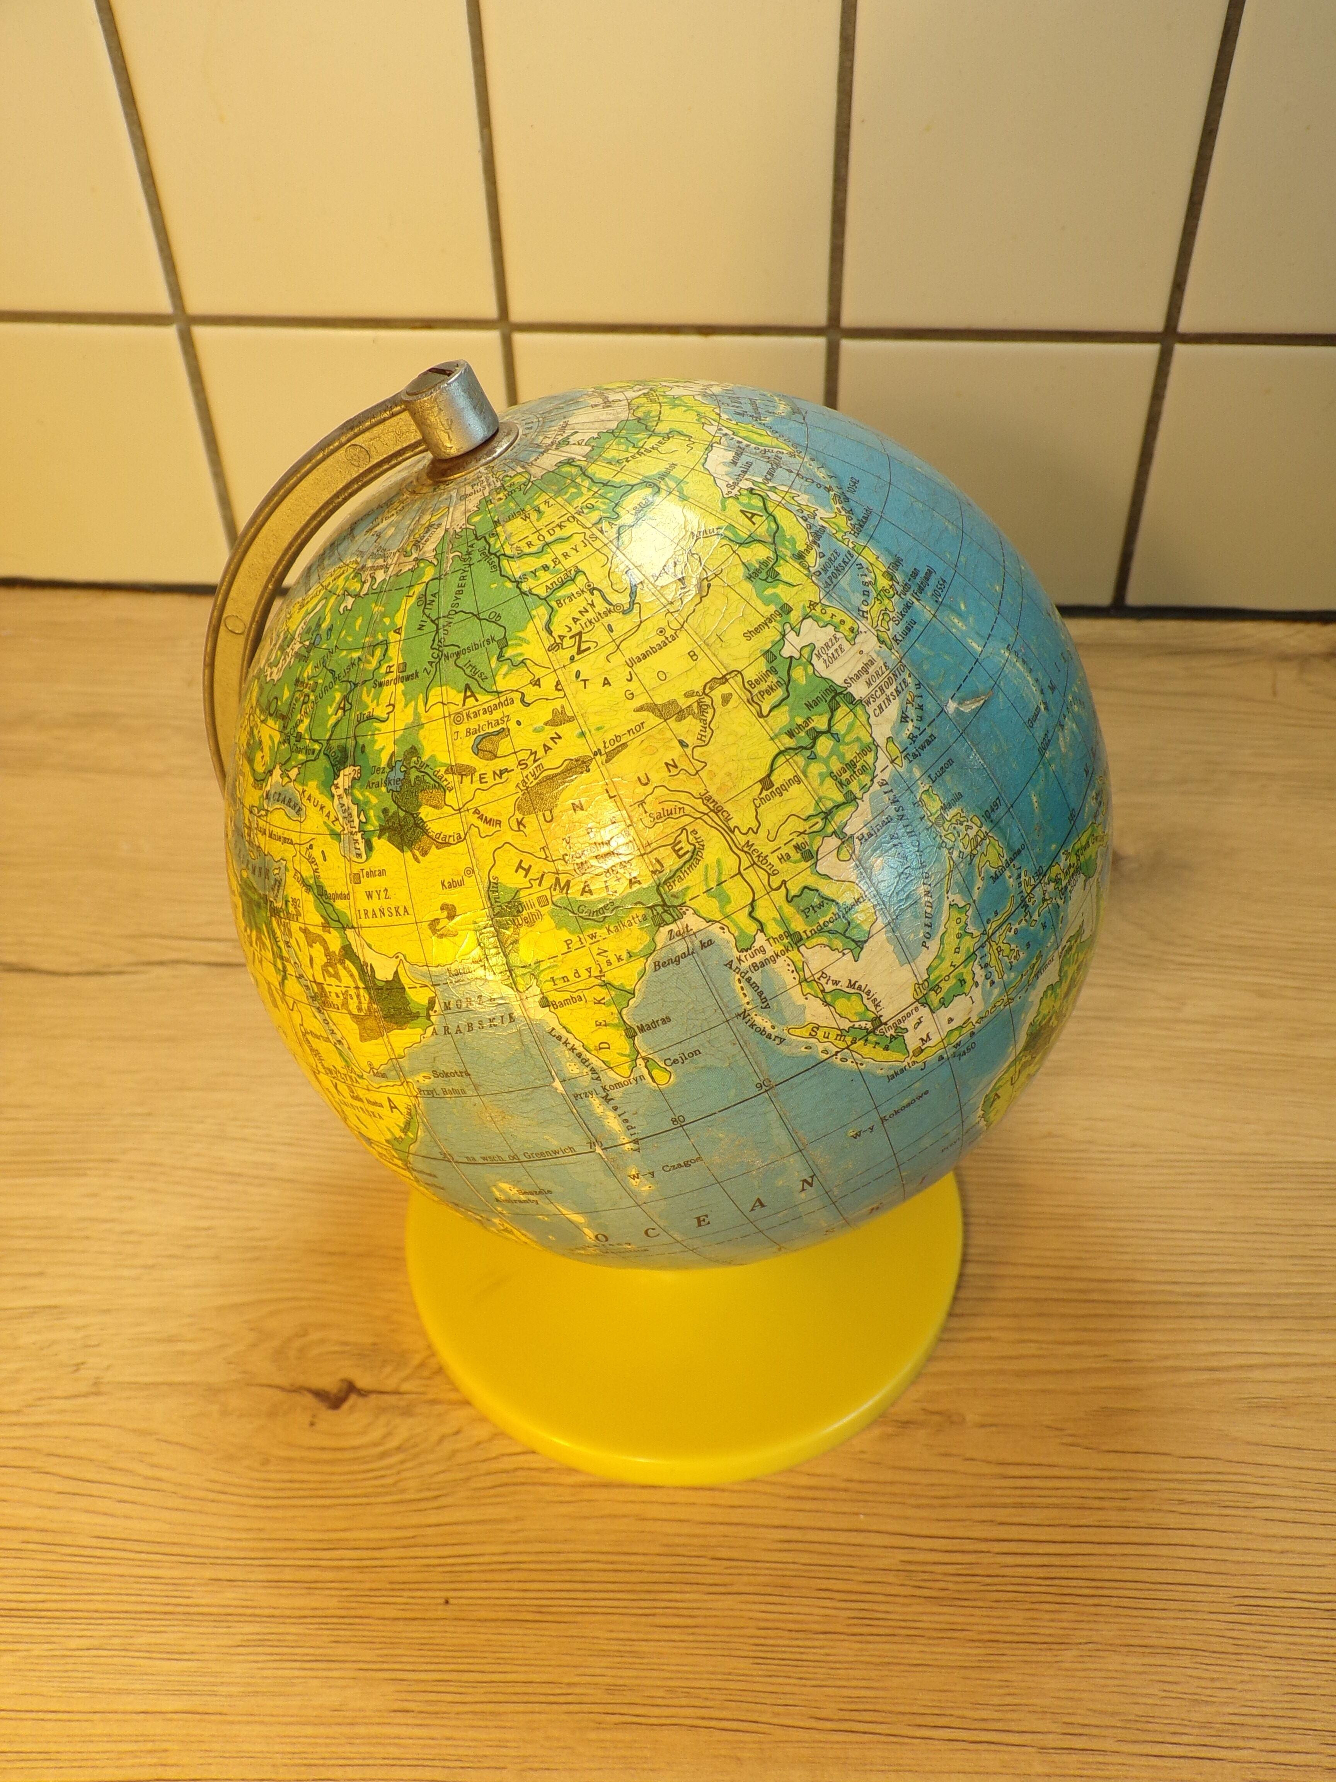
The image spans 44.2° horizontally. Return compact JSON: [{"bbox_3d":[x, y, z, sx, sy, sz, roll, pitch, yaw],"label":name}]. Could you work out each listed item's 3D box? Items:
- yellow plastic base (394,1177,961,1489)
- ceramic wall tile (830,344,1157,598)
[{"bbox_3d":[0.003,0.068,0.382,0.131,0.032,0.131,2,44,4],"label":"yellow plastic base"},{"bbox_3d":[0.102,-0.136,0.537,0.098,0.096,0.007,2,44,4],"label":"ceramic wall tile"}]

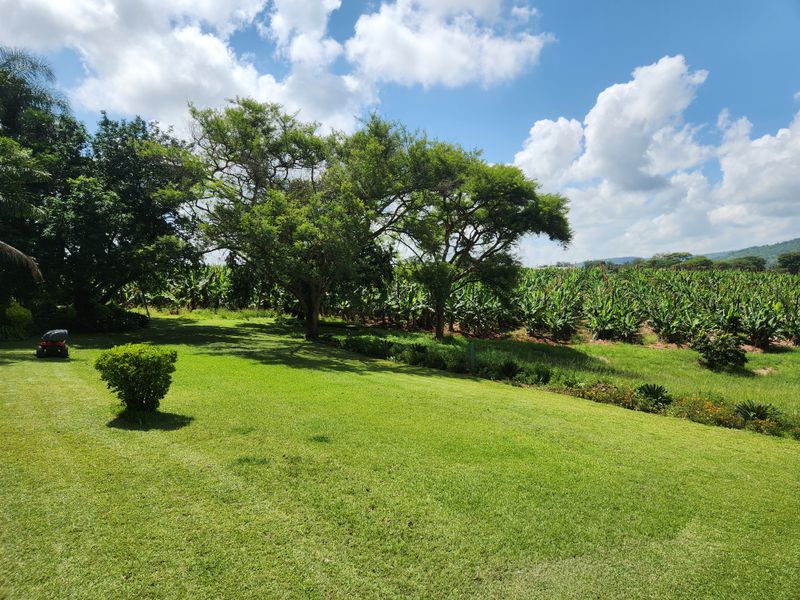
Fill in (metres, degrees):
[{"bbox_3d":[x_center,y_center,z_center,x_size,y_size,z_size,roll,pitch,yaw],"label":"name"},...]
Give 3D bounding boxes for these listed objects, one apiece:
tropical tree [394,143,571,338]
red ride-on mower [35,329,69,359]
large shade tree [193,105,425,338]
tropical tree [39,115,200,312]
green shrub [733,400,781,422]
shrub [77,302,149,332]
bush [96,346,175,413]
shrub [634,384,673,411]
[{"bbox_3d":[3.229,-2.329,20.800,6.888,7.670,6.400,0,3,0],"label":"tropical tree"},{"bbox_3d":[-10.491,1.310,16.000,1.000,0.950,1.600,-2,4,-27],"label":"red ride-on mower"},{"bbox_3d":[-3.516,-3.059,20.200,8.893,9.045,8.200,0,3,0],"label":"large shade tree"},{"bbox_3d":[-13.194,-3.928,25.000,7.620,9.595,7.300,0,3,0],"label":"tropical tree"},{"bbox_3d":[6.121,1.926,9.100,0.788,0.411,0.750,0,3,0],"label":"green shrub"},{"bbox_3d":[-12.603,0.767,23.300,3.156,1.315,2.200,0,3,0],"label":"shrub"},{"bbox_3d":[-4.908,1.462,9.900,1.565,1.267,1.450,0,3,0],"label":"bush"},{"bbox_3d":[4.817,1.872,10.100,0.722,0.532,0.720,0,3,0],"label":"shrub"}]

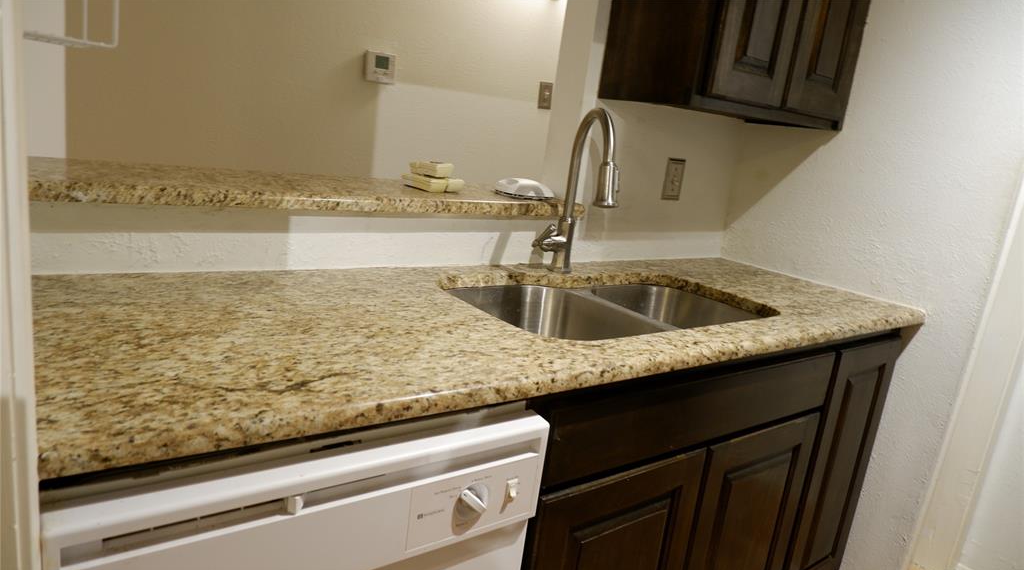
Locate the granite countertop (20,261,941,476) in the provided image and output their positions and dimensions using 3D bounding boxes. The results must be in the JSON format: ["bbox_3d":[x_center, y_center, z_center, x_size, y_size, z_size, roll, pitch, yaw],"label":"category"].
[{"bbox_3d":[0.129,0.045,1.311,1.844,0.033,0.633,-3,16,-35],"label":"granite countertop"}]

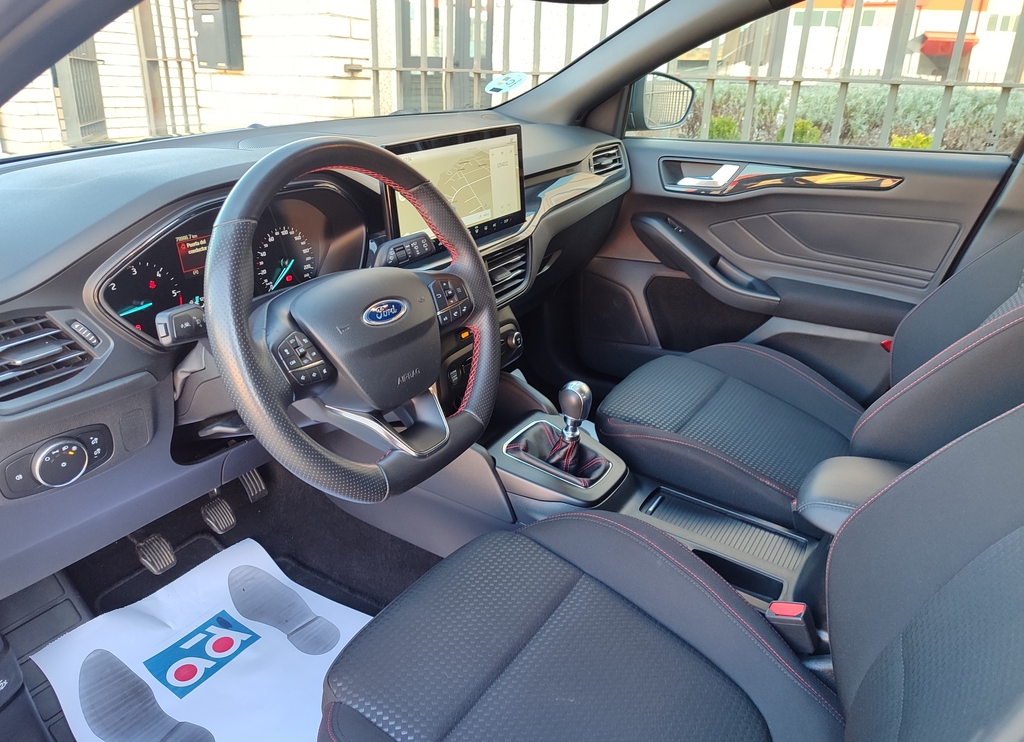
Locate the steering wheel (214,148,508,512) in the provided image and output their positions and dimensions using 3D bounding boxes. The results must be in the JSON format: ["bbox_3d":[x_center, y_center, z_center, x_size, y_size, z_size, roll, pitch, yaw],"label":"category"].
[{"bbox_3d":[-0.161,-0.057,0.766,0.100,0.353,0.370,-11,13,37],"label":"steering wheel"}]

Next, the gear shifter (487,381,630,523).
[{"bbox_3d":[0.079,0.094,1.125,0.195,0.173,0.165,15,28,32],"label":"gear shifter"}]

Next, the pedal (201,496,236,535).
[{"bbox_3d":[-0.496,0.246,1.246,0.022,0.055,0.048,-30,0,41],"label":"pedal"}]

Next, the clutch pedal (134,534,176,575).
[{"bbox_3d":[-0.561,0.292,1.161,0.022,0.056,0.050,-30,0,41],"label":"clutch pedal"}]

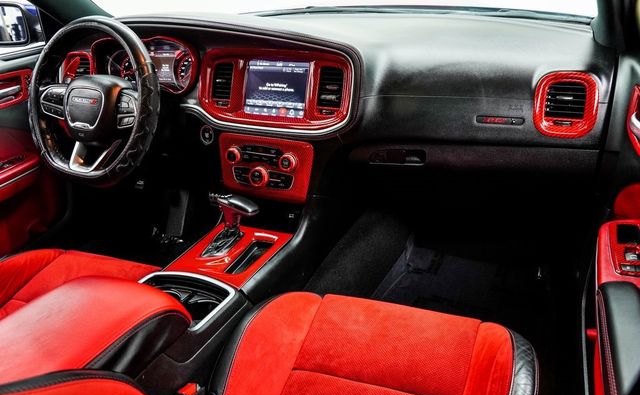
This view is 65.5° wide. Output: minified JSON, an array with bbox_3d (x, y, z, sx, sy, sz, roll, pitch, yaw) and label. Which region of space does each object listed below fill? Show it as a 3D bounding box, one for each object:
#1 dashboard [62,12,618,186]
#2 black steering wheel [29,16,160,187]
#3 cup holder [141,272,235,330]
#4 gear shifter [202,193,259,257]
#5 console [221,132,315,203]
[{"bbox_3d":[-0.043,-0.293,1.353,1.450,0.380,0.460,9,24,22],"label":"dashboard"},{"bbox_3d":[-0.531,-0.230,1.170,0.387,0.377,0.110,9,0,22],"label":"black steering wheel"},{"bbox_3d":[-0.288,0.228,0.960,0.195,0.085,0.160,9,24,22],"label":"cup holder"},{"bbox_3d":[-0.211,0.052,1.146,0.120,0.130,0.130,9,24,22],"label":"gear shifter"},{"bbox_3d":[-0.136,-0.074,1.213,0.257,0.148,0.050,9,14,22],"label":"console"}]

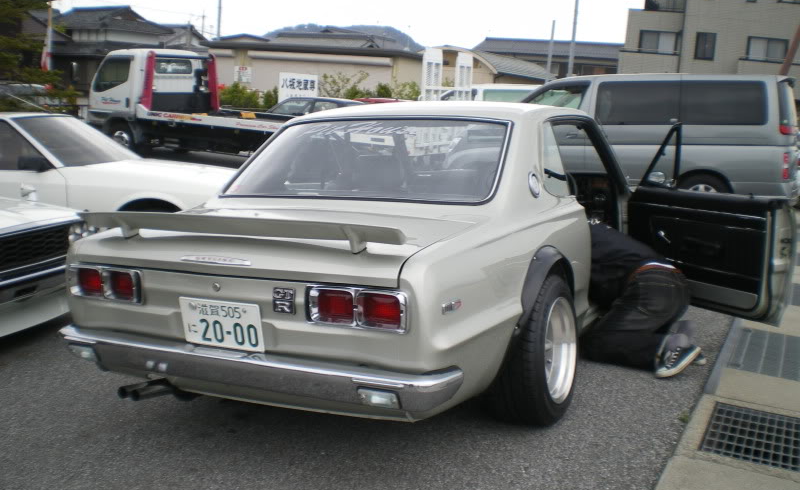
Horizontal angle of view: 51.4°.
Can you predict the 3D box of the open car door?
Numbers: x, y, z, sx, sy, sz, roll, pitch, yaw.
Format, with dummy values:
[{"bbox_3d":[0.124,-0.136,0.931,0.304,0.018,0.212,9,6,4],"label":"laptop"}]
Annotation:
[{"bbox_3d":[1.553,-0.140,4.260,0.160,0.940,1.130,-4,9,-20],"label":"open car door"}]

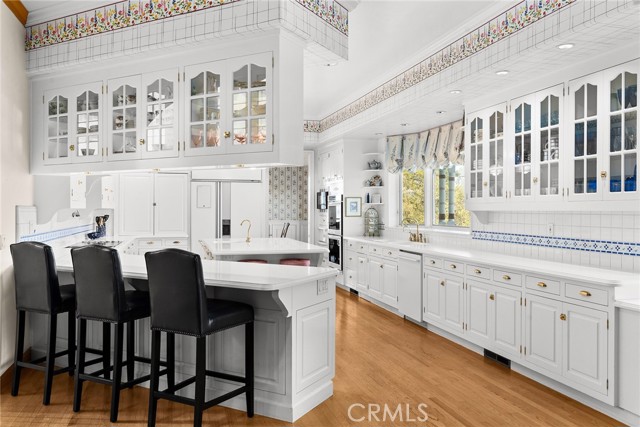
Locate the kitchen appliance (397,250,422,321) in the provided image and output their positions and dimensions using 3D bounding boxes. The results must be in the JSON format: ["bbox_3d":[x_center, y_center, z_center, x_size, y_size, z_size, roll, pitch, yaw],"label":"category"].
[{"bbox_3d":[1.328,0.830,5.763,0.580,0.765,0.598,0,0,-17],"label":"kitchen appliance"}]

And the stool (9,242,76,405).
[{"bbox_3d":[-1.941,0.772,3.647,0.420,1.115,0.580,0,1,25],"label":"stool"}]

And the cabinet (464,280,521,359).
[{"bbox_3d":[1.765,0.914,4.304,0.550,0.580,0.793,0,0,-17],"label":"cabinet"}]

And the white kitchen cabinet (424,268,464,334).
[{"bbox_3d":[1.528,0.908,5.086,0.550,0.580,0.791,0,0,-17],"label":"white kitchen cabinet"}]

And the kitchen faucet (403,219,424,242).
[{"bbox_3d":[1.283,0.240,6.662,0.240,0.300,0.280,0,0,-17],"label":"kitchen faucet"}]

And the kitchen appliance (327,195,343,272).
[{"bbox_3d":[0.523,0.315,8.362,0.600,1.270,0.759,0,0,-17],"label":"kitchen appliance"}]

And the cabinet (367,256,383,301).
[{"bbox_3d":[1.019,0.894,6.766,0.550,0.580,0.512,0,0,-17],"label":"cabinet"}]

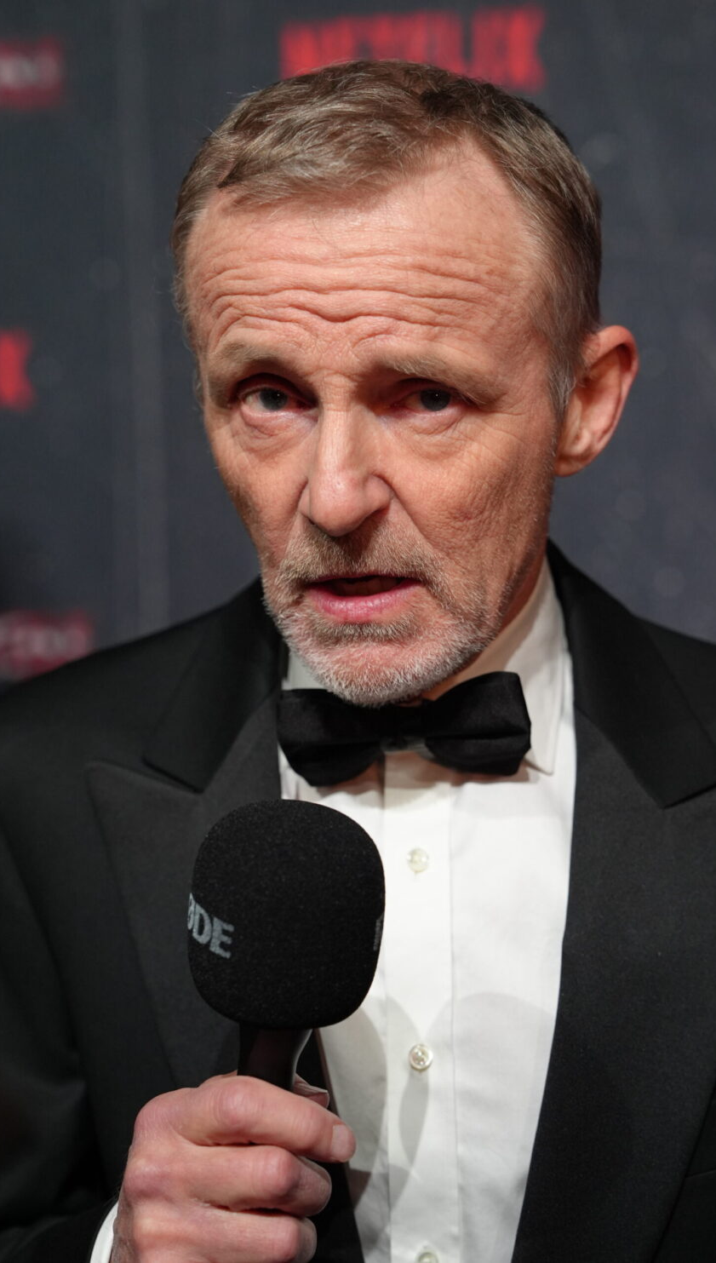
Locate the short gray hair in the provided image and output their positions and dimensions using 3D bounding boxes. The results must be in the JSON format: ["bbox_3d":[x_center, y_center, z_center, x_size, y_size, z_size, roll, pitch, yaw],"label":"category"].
[{"bbox_3d":[0.013,-0.151,1.006,0.172,0.170,0.197,0,14,17],"label":"short gray hair"}]

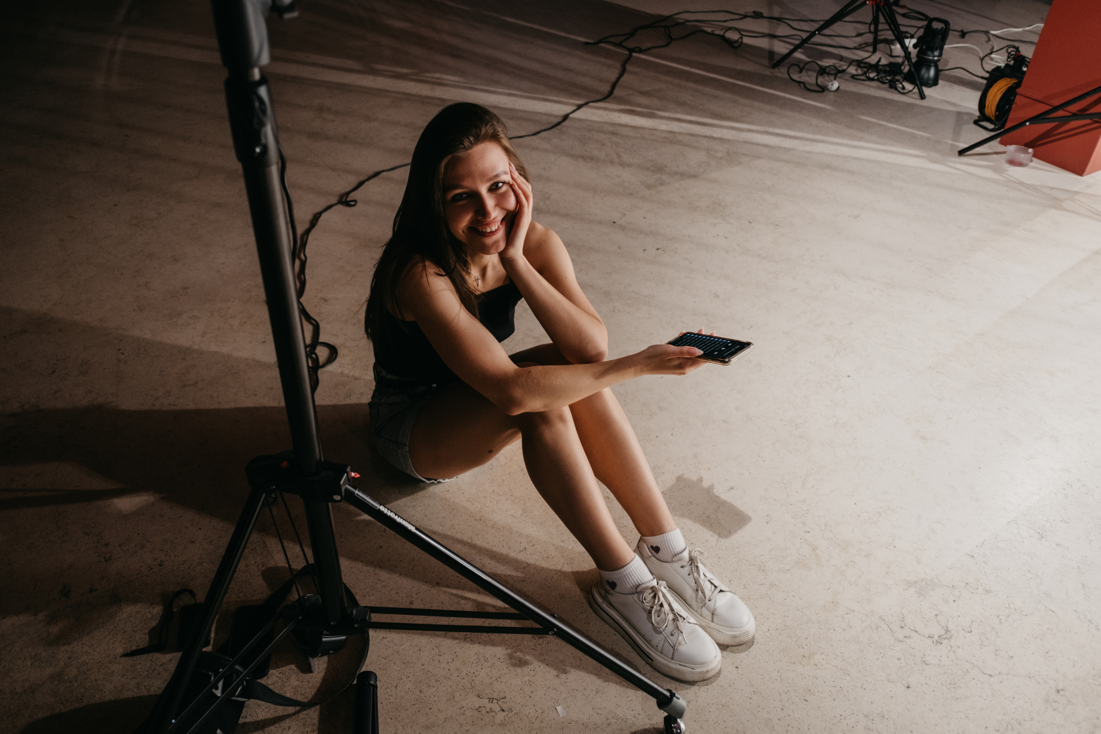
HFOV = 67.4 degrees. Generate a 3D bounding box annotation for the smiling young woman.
[{"bbox_3d":[0.048,-0.013,1.548,0.920,0.855,0.445,29,43,31],"label":"smiling young woman"}]

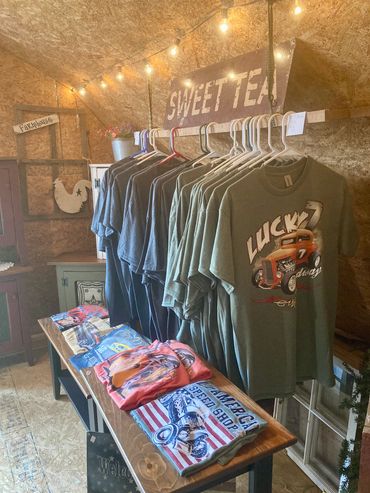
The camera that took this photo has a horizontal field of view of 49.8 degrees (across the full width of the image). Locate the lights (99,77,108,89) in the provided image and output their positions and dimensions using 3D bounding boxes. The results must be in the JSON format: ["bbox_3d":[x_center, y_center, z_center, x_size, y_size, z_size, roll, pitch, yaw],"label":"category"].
[{"bbox_3d":[-0.475,-0.957,2.327,0.044,0.066,0.044,-6,14,-28],"label":"lights"}]

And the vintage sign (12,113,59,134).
[{"bbox_3d":[-1.007,-0.828,2.704,0.303,0.053,0.015,-25,22,-23],"label":"vintage sign"}]

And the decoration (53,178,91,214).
[{"bbox_3d":[-0.824,-0.366,2.923,0.272,0.252,0.020,-6,14,-28],"label":"decoration"}]

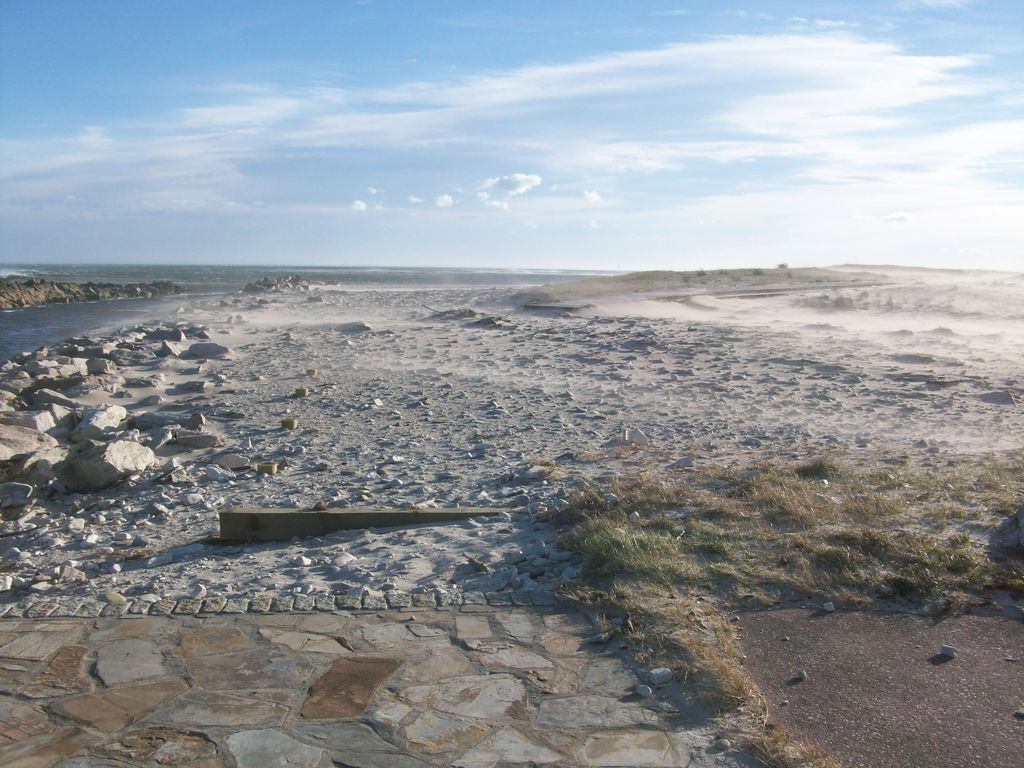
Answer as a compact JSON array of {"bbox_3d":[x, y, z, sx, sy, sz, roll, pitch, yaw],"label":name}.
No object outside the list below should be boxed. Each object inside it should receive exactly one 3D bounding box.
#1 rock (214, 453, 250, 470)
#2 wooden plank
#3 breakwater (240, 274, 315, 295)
[{"bbox_3d":[-2.201,0.605,7.996,0.290,0.120,0.200,1,7,0],"label":"rock"},{"bbox_3d":[-0.856,0.833,5.988,1.712,0.160,0.120,0,7,-3],"label":"wooden plank"},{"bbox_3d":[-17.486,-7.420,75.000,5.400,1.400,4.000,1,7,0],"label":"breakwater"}]

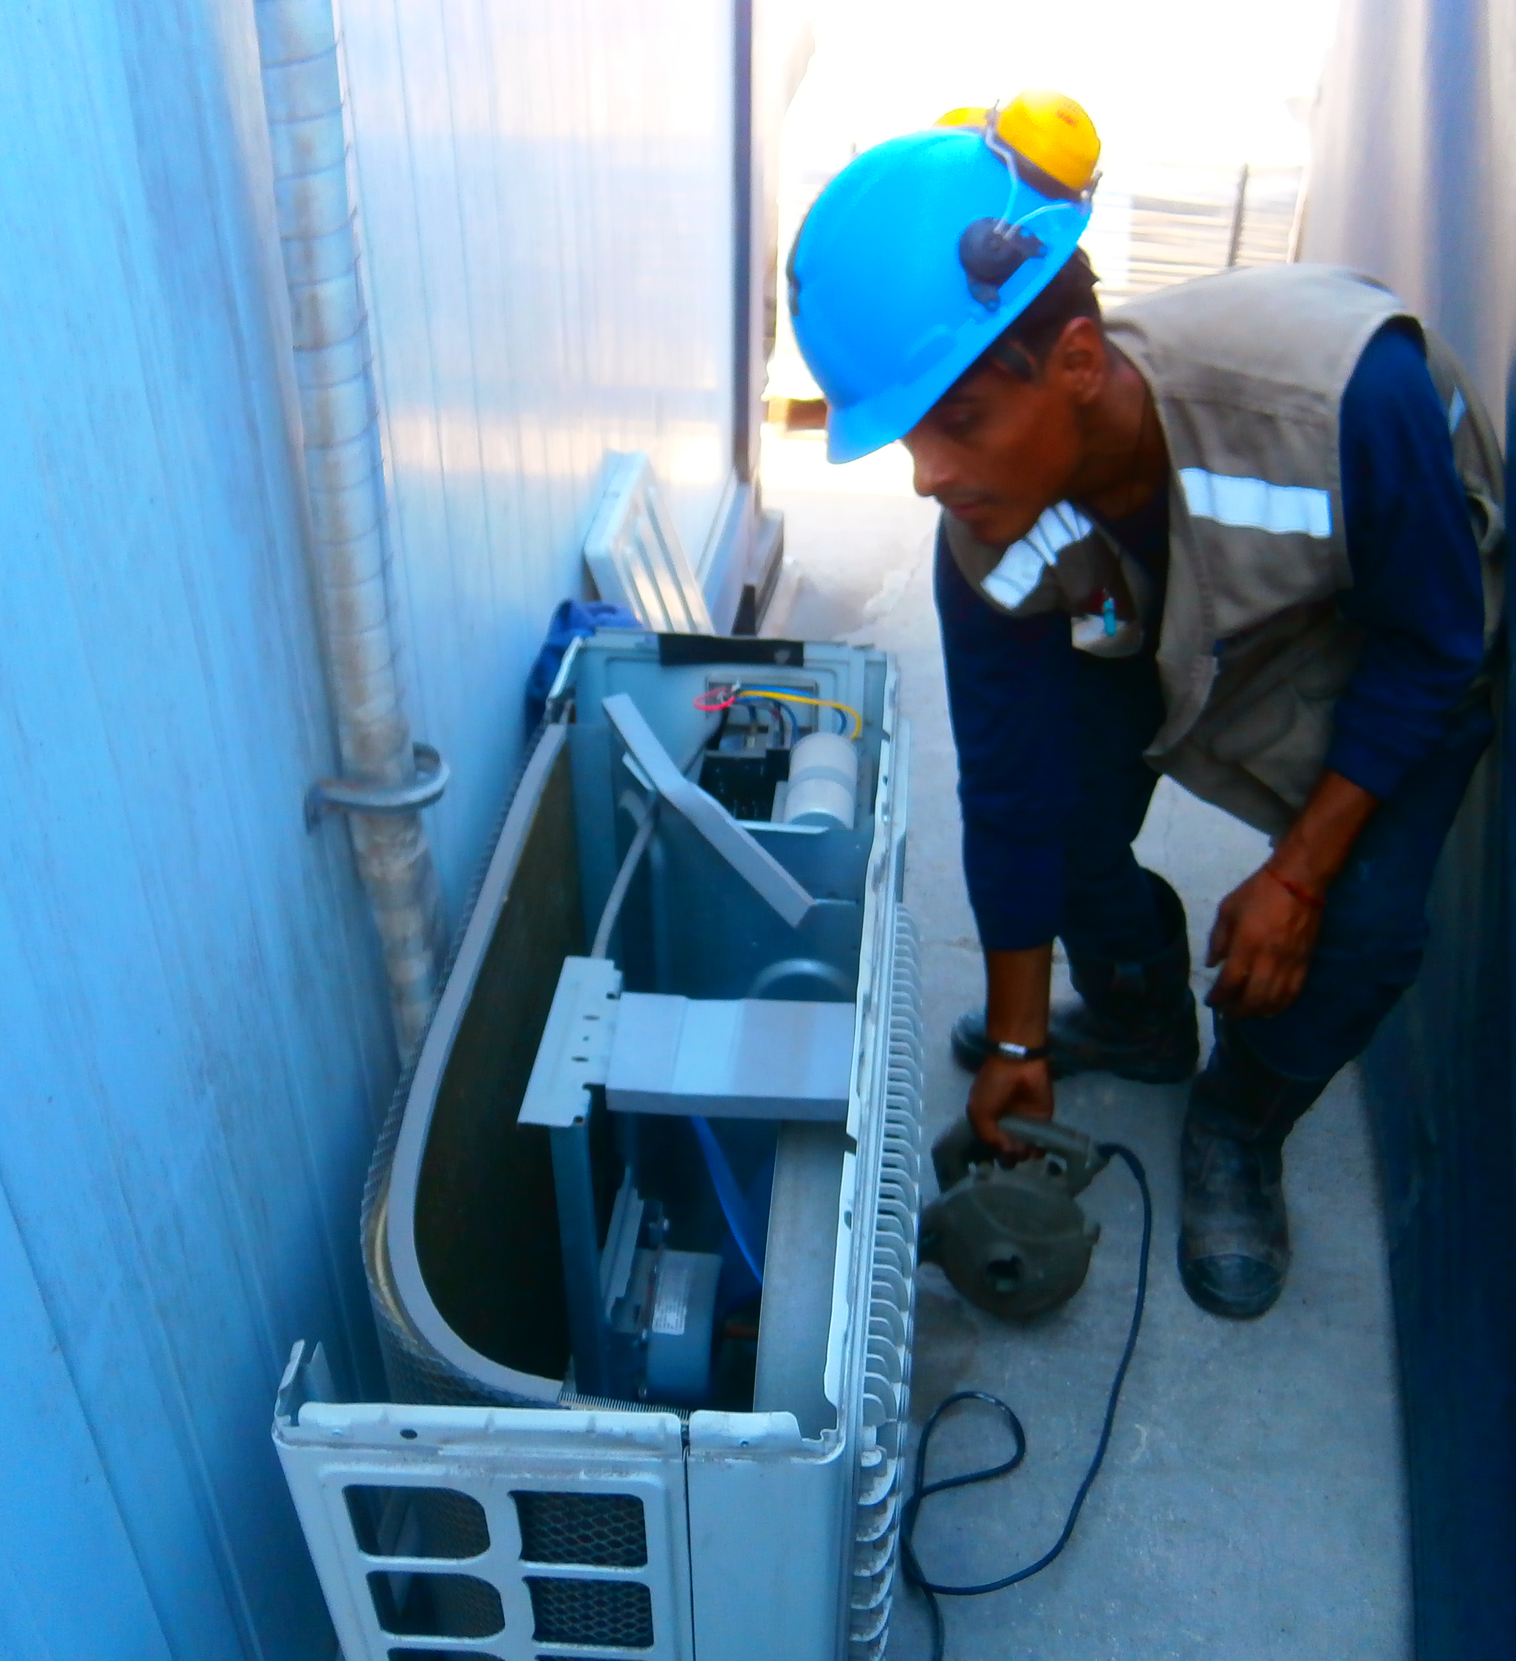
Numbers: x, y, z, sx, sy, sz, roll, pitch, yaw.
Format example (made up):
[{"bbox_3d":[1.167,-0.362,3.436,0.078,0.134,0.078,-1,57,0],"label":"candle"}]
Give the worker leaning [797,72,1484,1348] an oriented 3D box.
[{"bbox_3d":[0.410,-0.094,1.648,0.750,1.160,0.560,-26,41,-34],"label":"worker leaning"}]

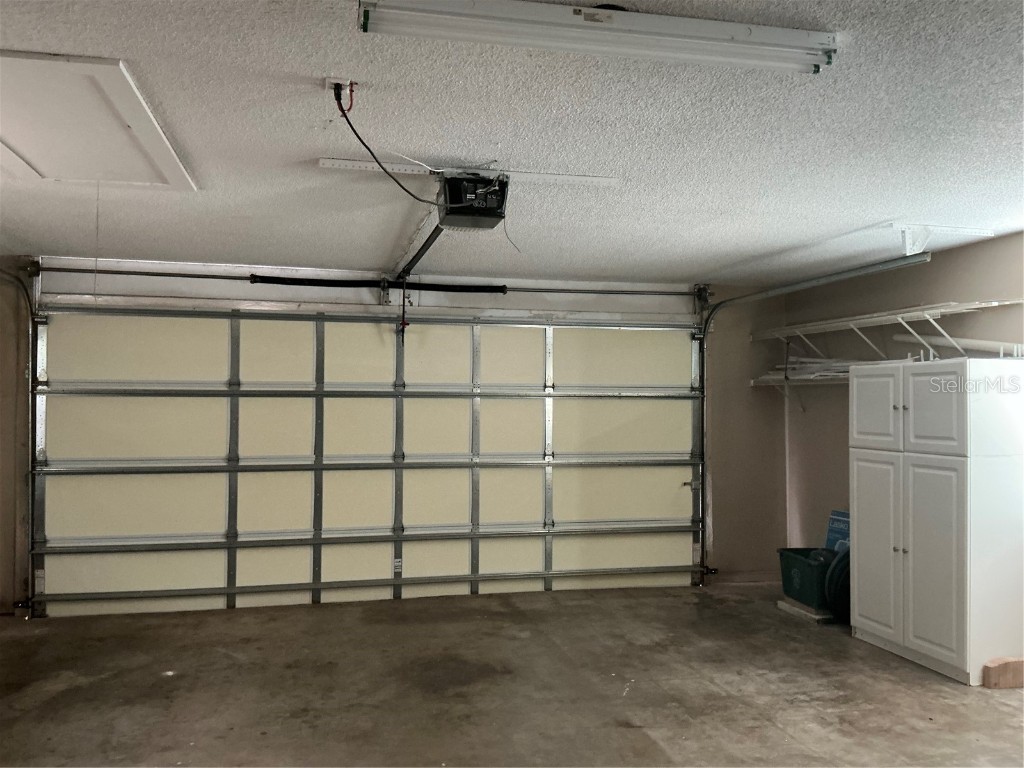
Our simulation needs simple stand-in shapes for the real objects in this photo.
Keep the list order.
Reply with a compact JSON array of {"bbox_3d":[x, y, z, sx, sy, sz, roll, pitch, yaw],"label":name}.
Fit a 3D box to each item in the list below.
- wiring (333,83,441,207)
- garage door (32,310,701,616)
[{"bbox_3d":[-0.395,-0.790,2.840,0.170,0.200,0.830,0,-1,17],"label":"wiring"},{"bbox_3d":[-0.870,0.552,6.140,4.880,2.130,0.110,0,-1,-12],"label":"garage door"}]

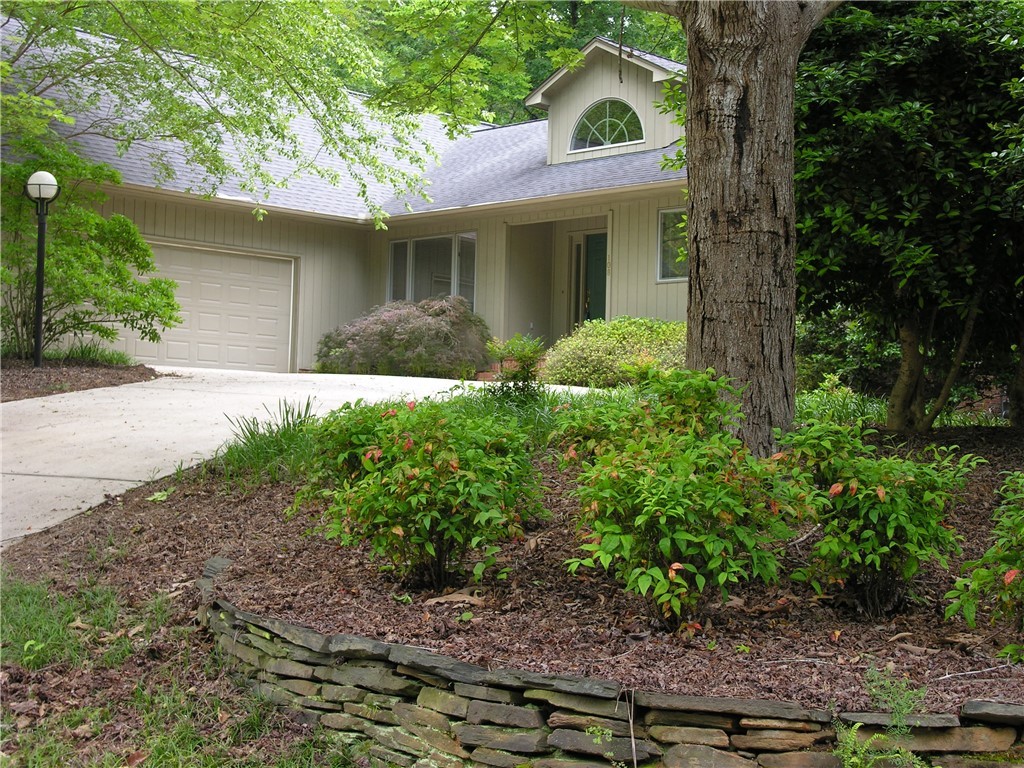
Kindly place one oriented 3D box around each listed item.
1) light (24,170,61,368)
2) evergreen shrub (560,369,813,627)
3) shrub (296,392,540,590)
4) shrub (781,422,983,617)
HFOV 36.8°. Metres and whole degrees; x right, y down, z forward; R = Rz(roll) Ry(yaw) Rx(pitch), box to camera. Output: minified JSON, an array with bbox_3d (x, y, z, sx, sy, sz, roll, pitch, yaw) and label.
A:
[{"bbox_3d":[-5.061,-1.228,16.500,0.385,2.110,0.385,2,-2,0],"label":"light"},{"bbox_3d":[0.576,0.382,5.050,0.800,0.780,0.760,2,-2,0],"label":"evergreen shrub"},{"bbox_3d":[-0.347,0.395,5.650,0.860,0.700,0.780,2,-2,0],"label":"shrub"},{"bbox_3d":[1.237,0.457,5.150,0.660,0.640,0.620,2,-2,0],"label":"shrub"}]

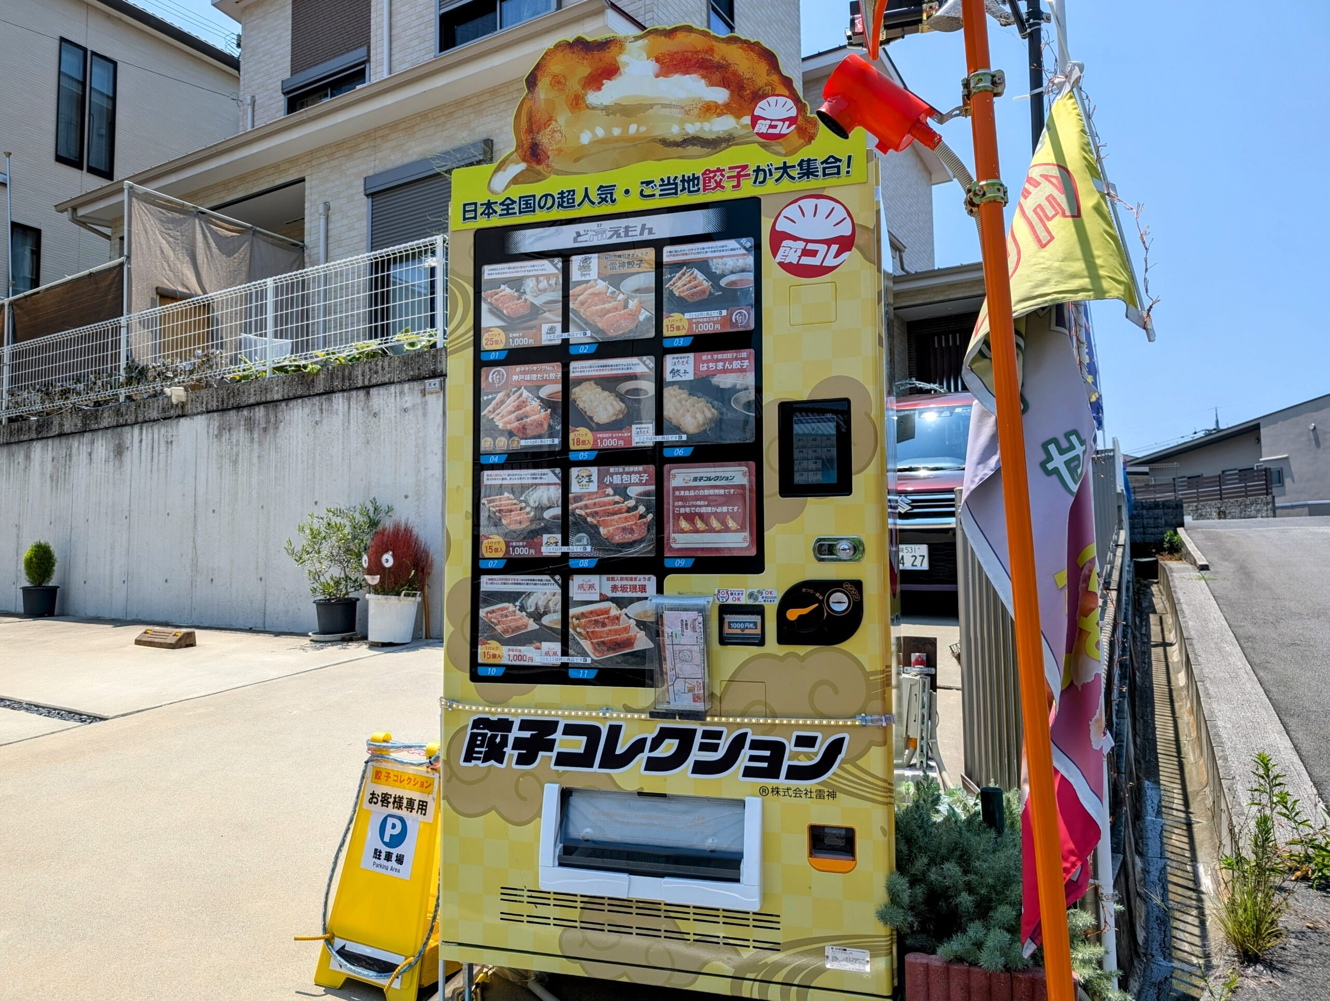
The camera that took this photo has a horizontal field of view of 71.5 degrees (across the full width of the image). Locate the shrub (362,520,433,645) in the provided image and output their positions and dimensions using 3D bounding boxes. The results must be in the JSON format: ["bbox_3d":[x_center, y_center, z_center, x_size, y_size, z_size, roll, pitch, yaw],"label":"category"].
[{"bbox_3d":[-1.724,0.532,5.950,0.440,0.800,0.430,-3,-5,29],"label":"shrub"}]

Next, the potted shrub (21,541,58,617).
[{"bbox_3d":[-5.618,0.705,8.300,0.340,0.670,0.340,-3,-5,29],"label":"potted shrub"}]

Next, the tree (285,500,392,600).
[{"bbox_3d":[-2.219,0.334,6.250,0.690,0.670,0.600,-3,-5,29],"label":"tree"}]

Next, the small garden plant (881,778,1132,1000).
[{"bbox_3d":[0.792,0.914,2.170,0.530,0.470,0.450,-2,-4,14],"label":"small garden plant"}]

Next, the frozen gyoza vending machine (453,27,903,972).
[{"bbox_3d":[0.069,0.042,2.450,1.035,2.282,0.770,-2,-4,17],"label":"frozen gyoza vending machine"}]

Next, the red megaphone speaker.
[{"bbox_3d":[0.462,-0.856,1.980,0.260,0.150,0.115,35,-20,13],"label":"red megaphone speaker"}]

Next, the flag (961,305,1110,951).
[{"bbox_3d":[0.821,0.274,2.040,0.310,1.380,0.190,-2,-5,20],"label":"flag"}]

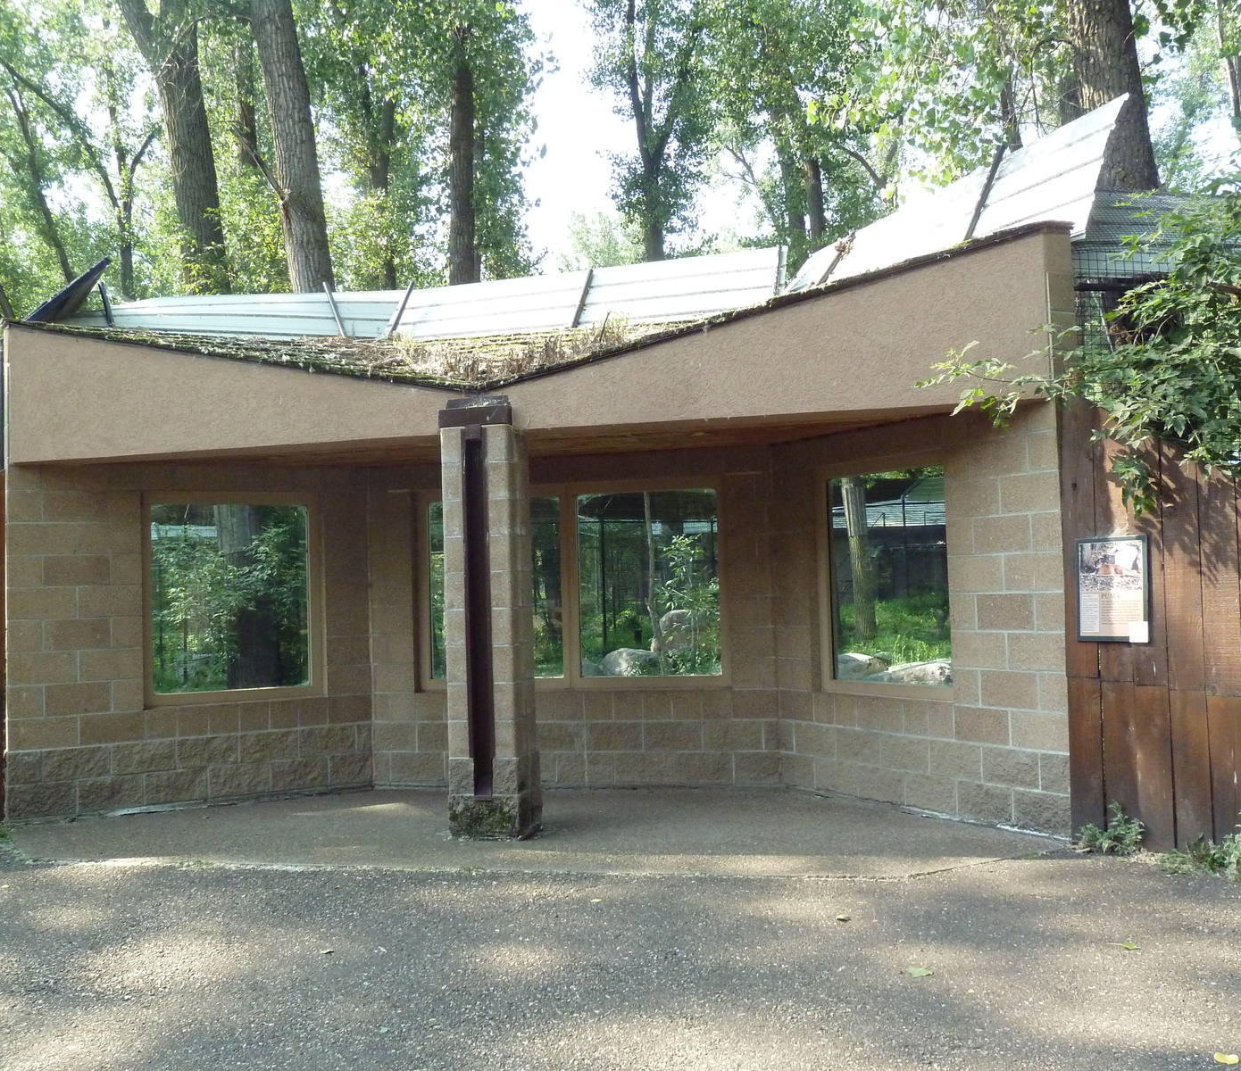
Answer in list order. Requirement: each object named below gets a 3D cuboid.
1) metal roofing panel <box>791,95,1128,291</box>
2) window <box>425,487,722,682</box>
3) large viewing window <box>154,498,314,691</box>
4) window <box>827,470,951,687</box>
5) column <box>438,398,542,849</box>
[{"bbox_3d":[1.855,-1.801,8.136,0.060,0.963,2.800,33,-21,-21],"label":"metal roofing panel"},{"bbox_3d":[-0.352,0.354,9.173,2.097,1.261,0.100,-2,-2,13],"label":"window"},{"bbox_3d":[-2.638,0.421,9.017,1.065,1.267,0.100,0,-3,-32],"label":"large viewing window"},{"bbox_3d":[1.590,0.257,7.953,0.100,1.259,1.043,0,-3,-30],"label":"window"},{"bbox_3d":[-0.729,0.444,7.456,0.415,2.430,0.420,-2,-2,12],"label":"column"}]

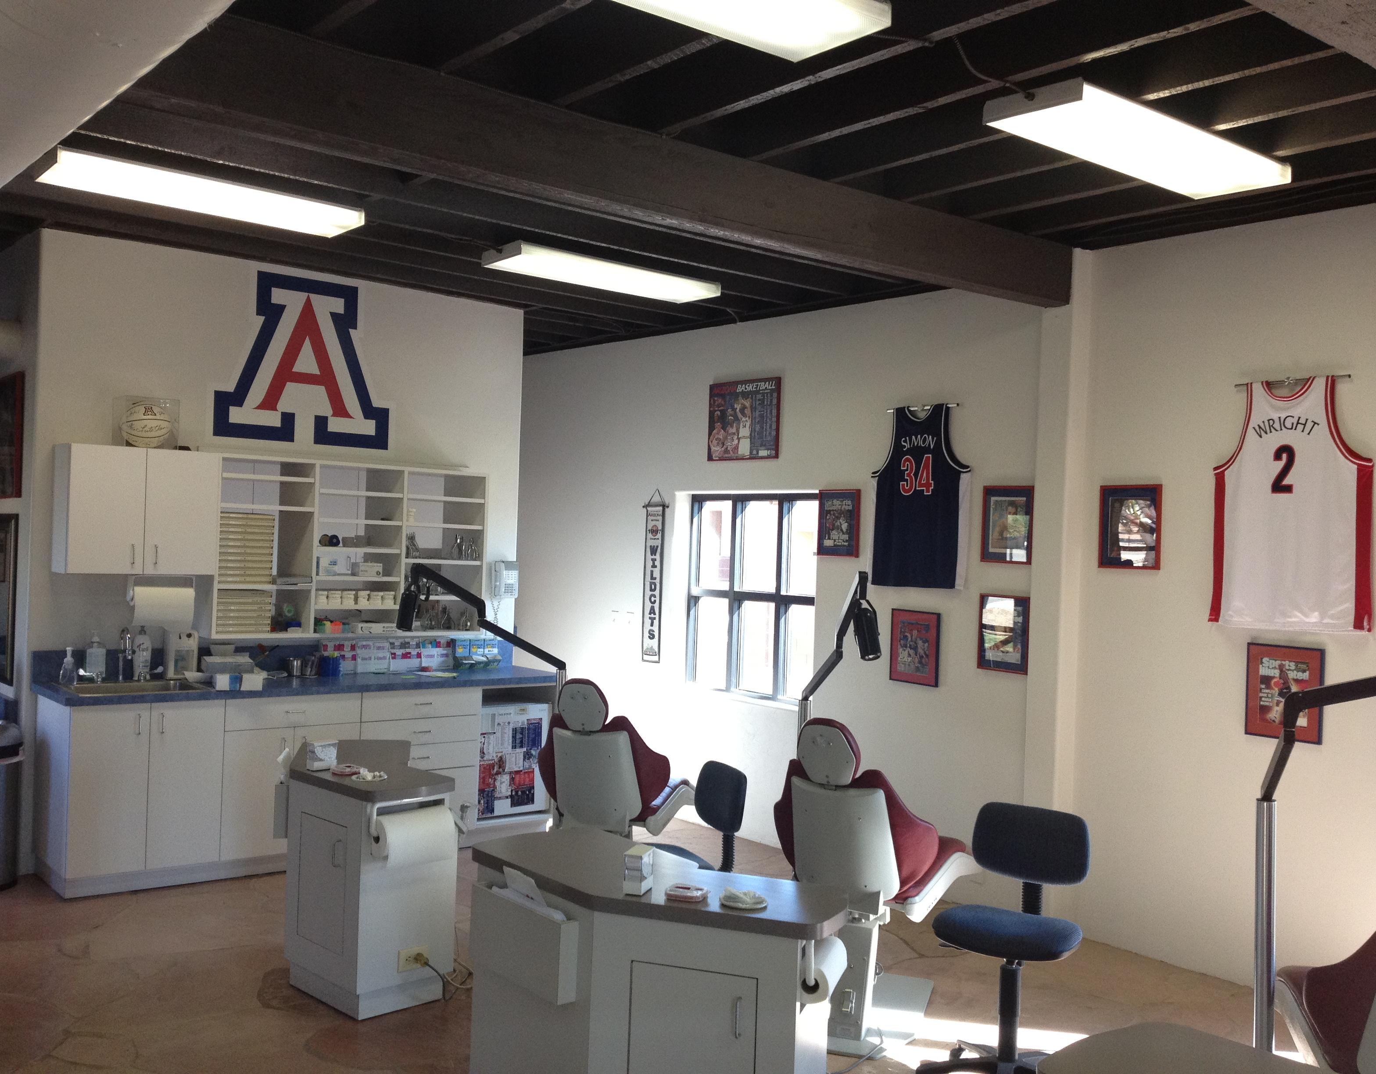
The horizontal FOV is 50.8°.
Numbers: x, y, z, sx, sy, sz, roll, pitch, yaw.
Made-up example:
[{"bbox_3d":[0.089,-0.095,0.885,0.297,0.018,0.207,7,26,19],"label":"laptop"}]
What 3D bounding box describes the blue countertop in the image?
[{"bbox_3d":[-1.946,0.788,7.765,2.850,0.042,0.650,2,0,-40],"label":"blue countertop"}]

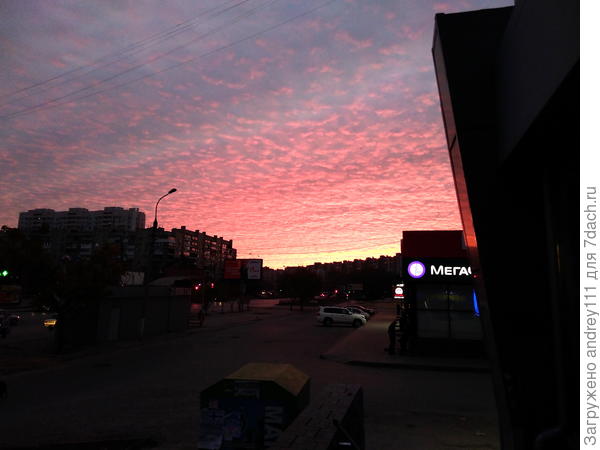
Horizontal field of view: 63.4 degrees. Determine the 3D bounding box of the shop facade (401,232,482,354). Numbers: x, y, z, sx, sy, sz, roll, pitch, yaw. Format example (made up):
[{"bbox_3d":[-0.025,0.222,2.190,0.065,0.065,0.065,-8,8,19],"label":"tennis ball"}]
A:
[{"bbox_3d":[8.271,3.863,26.944,4.800,6.200,5.000,-1,-8,11],"label":"shop facade"}]

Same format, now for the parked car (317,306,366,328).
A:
[{"bbox_3d":[4.022,8.882,46.700,4.780,1.870,1.930,-1,-8,13],"label":"parked car"}]

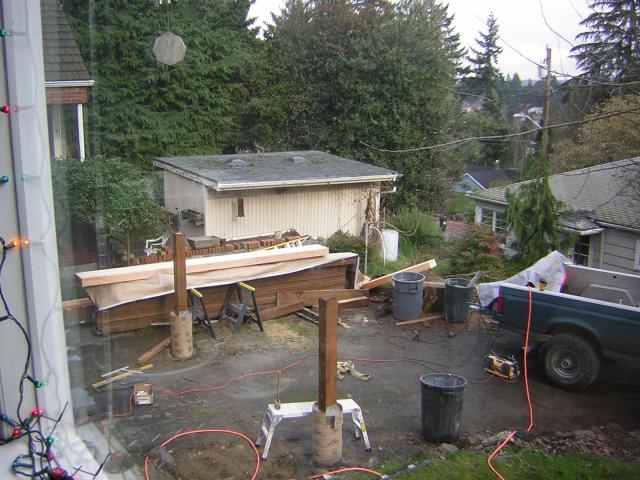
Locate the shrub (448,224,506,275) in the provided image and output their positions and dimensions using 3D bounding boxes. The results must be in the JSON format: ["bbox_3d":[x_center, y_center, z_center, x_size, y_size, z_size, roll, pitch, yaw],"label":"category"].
[{"bbox_3d":[3.620,0.247,15.300,1.350,1.163,1.300,3,11,13],"label":"shrub"}]

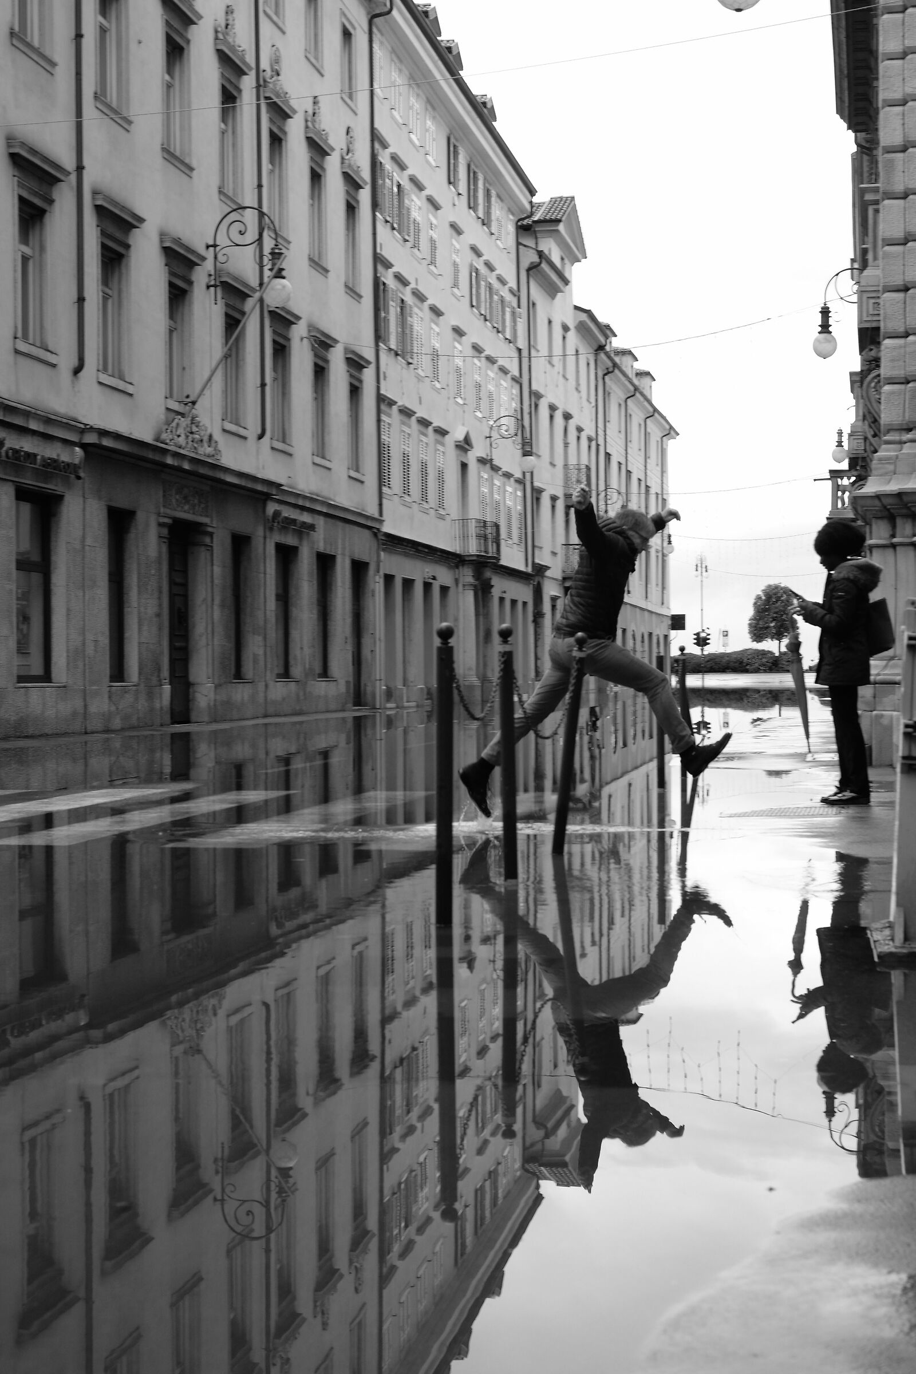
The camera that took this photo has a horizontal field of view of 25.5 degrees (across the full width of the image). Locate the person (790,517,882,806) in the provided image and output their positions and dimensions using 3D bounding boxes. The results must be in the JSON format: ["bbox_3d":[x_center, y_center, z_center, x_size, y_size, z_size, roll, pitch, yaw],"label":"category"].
[{"bbox_3d":[2.295,-0.147,12.300,0.530,1.720,0.500,0,1,10],"label":"person"}]

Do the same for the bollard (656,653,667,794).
[{"bbox_3d":[1.429,0.252,14.200,0.064,0.960,0.064,0,1,0],"label":"bollard"}]

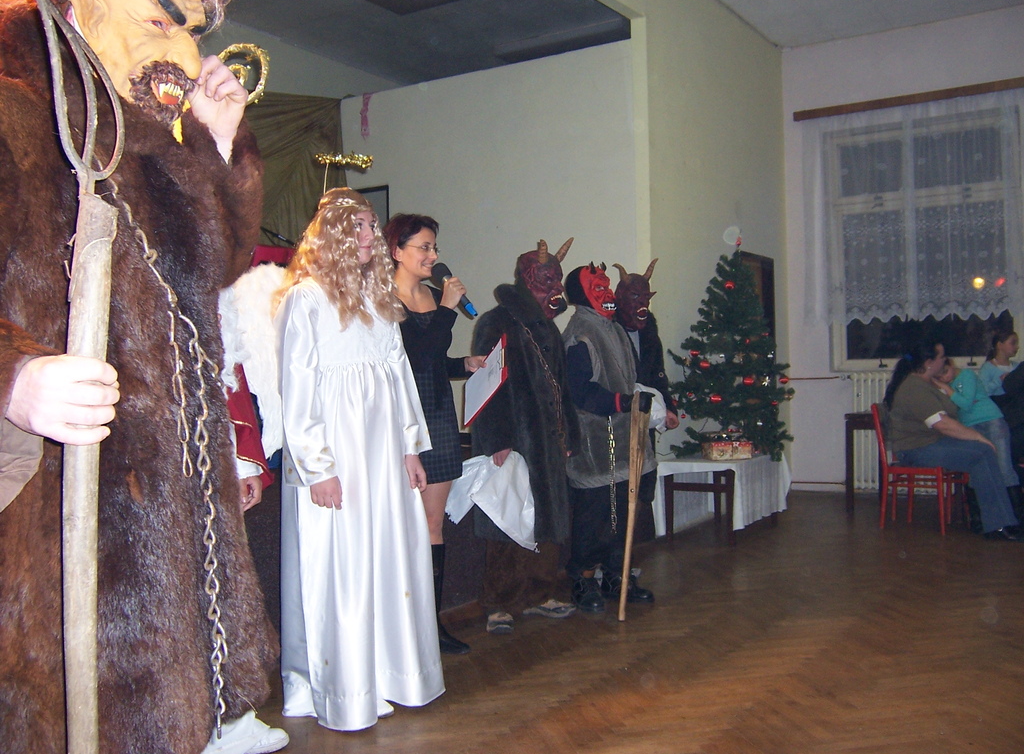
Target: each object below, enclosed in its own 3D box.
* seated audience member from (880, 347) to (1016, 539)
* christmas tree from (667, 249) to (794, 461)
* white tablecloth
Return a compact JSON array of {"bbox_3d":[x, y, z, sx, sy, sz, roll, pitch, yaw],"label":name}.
[{"bbox_3d":[2.915,0.395,6.502,0.860,1.250,0.520,-1,1,41],"label":"seated audience member"},{"bbox_3d":[1.461,-0.144,6.529,0.800,1.420,0.840,-1,1,34],"label":"christmas tree"},{"bbox_3d":[1.442,0.795,6.598,0.530,0.450,1.100,-1,1,34],"label":"white tablecloth"}]

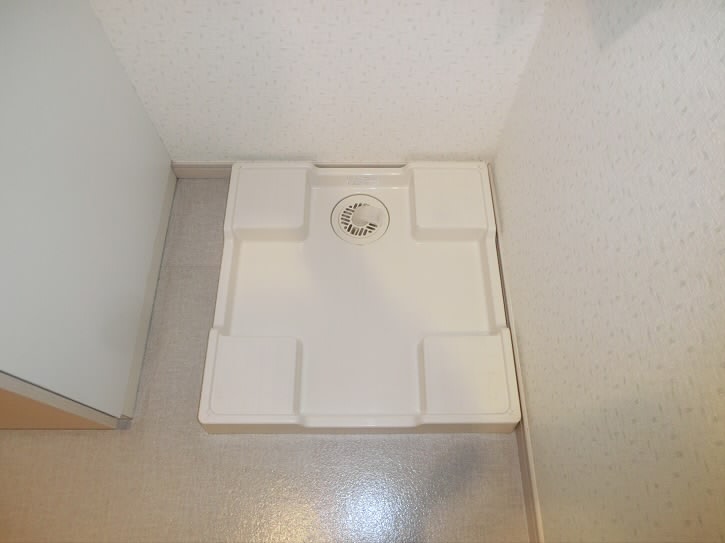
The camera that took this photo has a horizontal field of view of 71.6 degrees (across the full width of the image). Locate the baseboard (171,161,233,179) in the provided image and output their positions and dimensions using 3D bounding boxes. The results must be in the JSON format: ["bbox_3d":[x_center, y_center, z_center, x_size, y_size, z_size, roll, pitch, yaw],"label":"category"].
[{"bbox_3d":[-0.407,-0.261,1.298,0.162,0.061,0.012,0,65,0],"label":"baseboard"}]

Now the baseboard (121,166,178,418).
[{"bbox_3d":[-0.493,0.021,1.166,0.013,0.058,0.617,0,65,0],"label":"baseboard"}]

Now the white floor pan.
[{"bbox_3d":[-0.005,0.030,1.159,0.640,0.065,0.645,0,65,0],"label":"white floor pan"}]

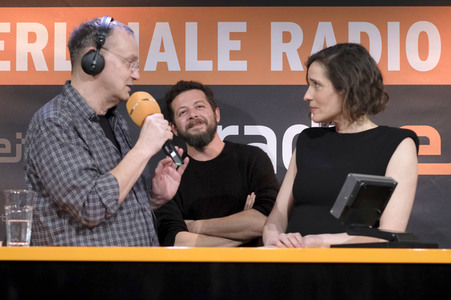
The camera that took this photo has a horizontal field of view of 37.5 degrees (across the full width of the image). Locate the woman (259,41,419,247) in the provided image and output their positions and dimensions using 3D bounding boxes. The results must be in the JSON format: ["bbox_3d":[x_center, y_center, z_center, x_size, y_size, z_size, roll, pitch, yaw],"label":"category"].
[{"bbox_3d":[0.364,0.498,2.041,0.460,1.680,0.380,-2,-5,29],"label":"woman"}]

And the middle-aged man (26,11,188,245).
[{"bbox_3d":[-0.377,0.455,2.039,0.480,1.760,0.500,-2,-4,27],"label":"middle-aged man"}]

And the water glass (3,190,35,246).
[{"bbox_3d":[-0.559,0.185,1.795,0.080,0.150,0.080,0,-4,0],"label":"water glass"}]

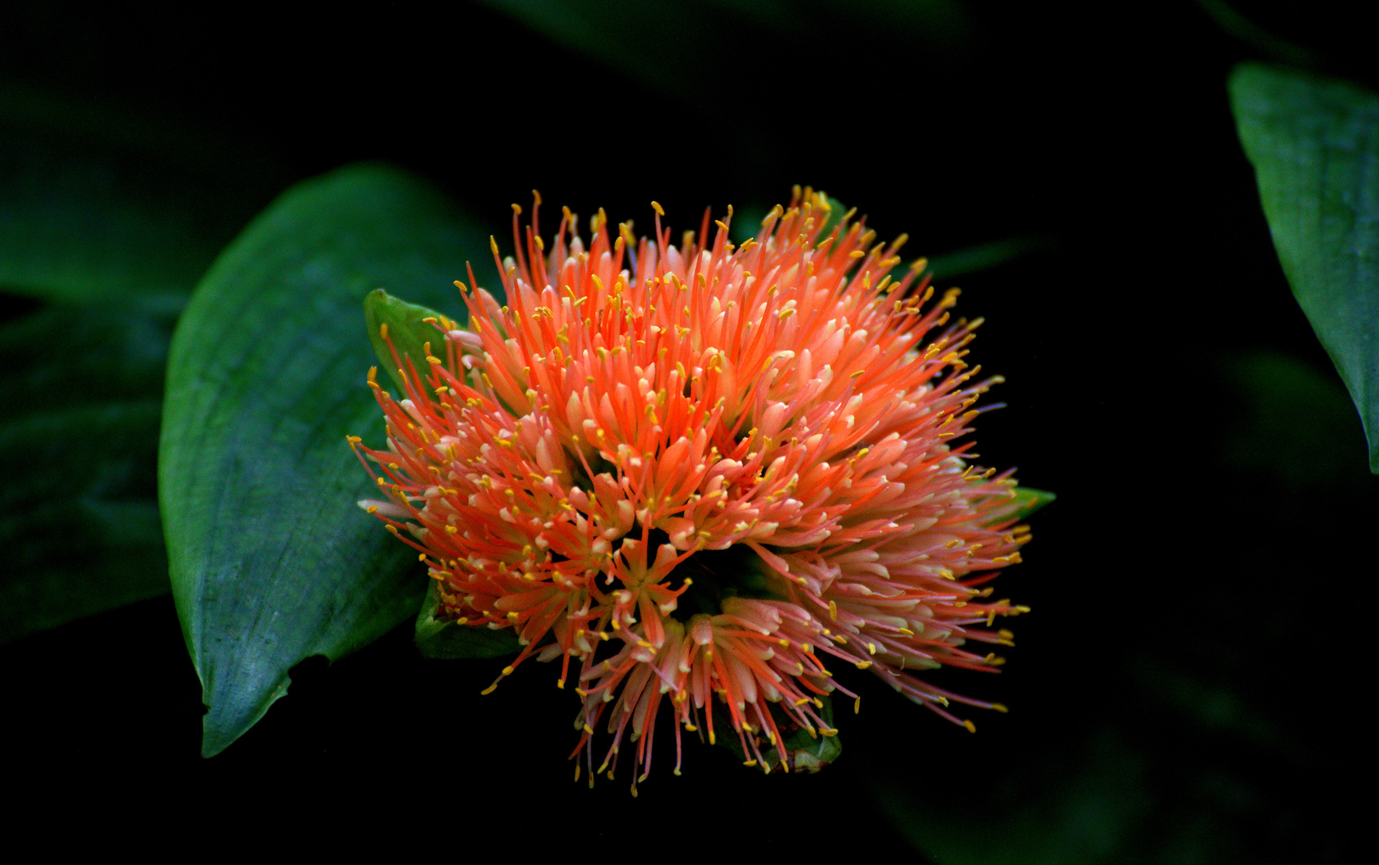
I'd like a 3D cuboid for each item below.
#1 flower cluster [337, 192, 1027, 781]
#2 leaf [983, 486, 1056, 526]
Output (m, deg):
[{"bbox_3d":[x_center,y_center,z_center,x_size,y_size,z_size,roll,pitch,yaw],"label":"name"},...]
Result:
[{"bbox_3d":[0.001,0.010,1.900,0.115,0.090,0.112,0,33,0],"label":"flower cluster"},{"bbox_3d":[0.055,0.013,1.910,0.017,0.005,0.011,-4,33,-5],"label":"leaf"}]

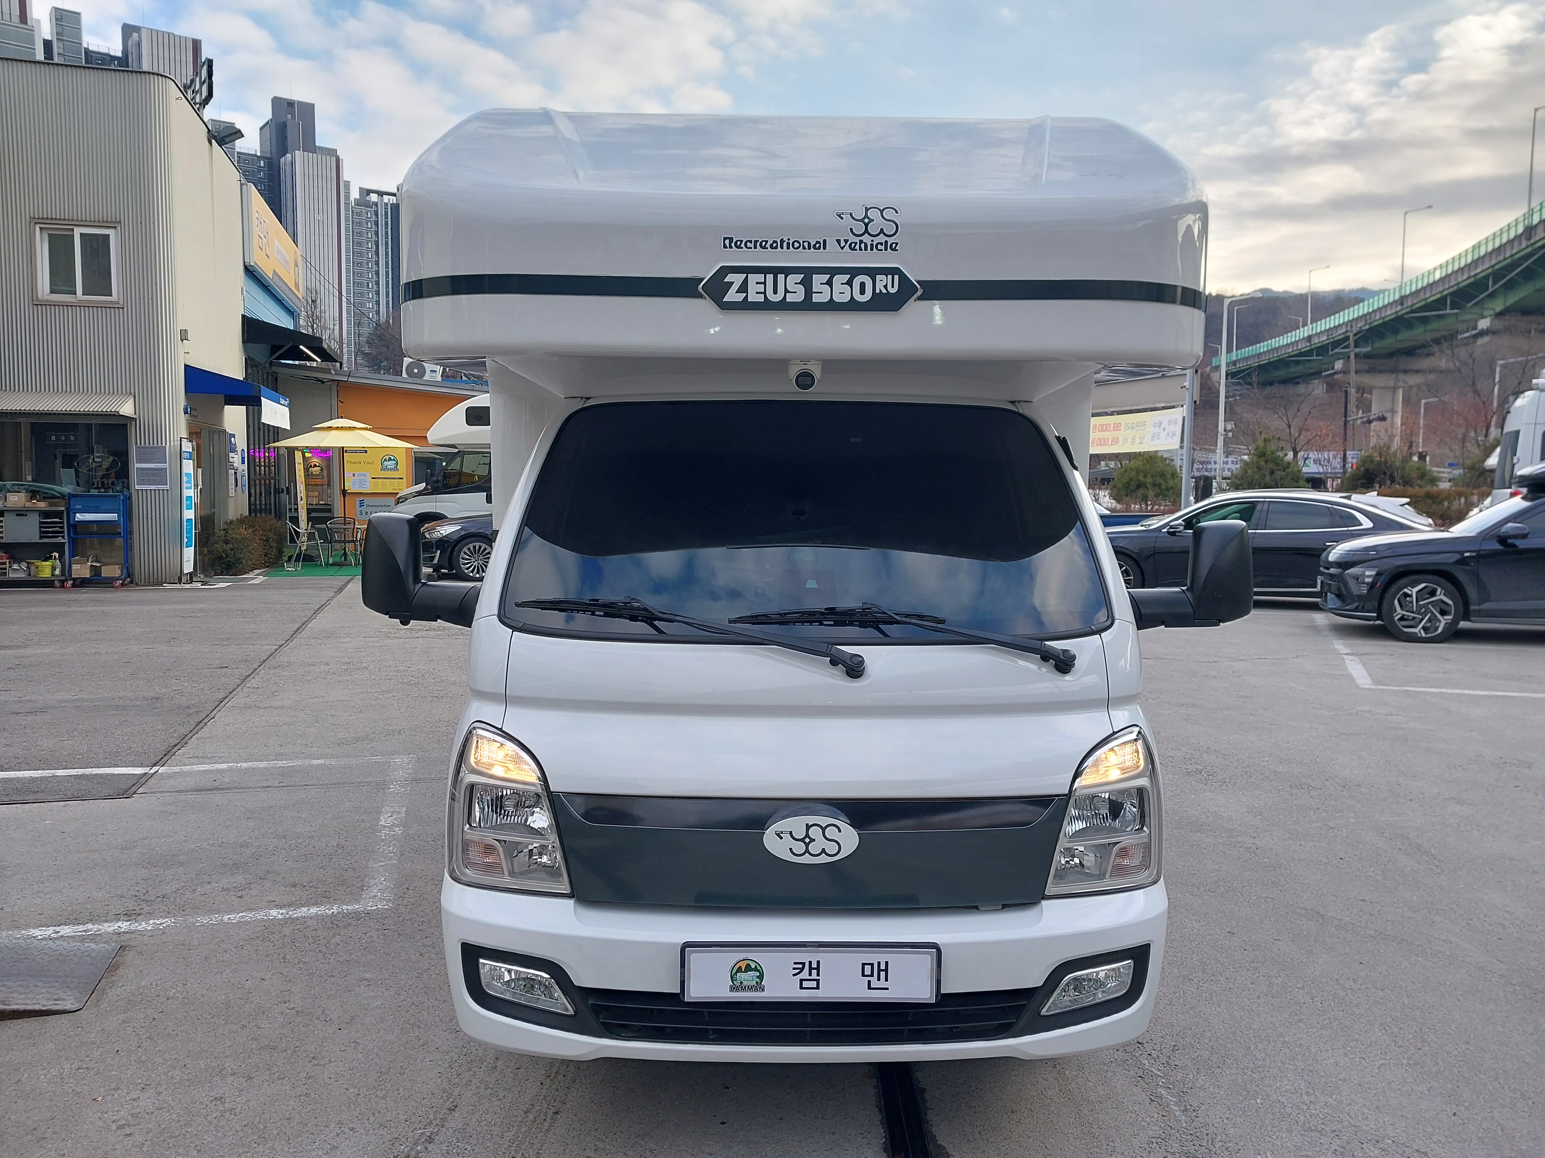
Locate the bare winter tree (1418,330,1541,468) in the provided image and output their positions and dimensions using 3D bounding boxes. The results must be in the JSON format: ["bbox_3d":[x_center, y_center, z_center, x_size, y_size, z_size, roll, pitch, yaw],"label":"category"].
[{"bbox_3d":[23.575,-5.059,44.730,4.200,6.540,4.200,0,5,0],"label":"bare winter tree"}]

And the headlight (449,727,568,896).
[{"bbox_3d":[-0.602,0.508,3.029,0.334,0.336,0.290,0,5,0],"label":"headlight"}]

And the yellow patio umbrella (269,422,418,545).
[{"bbox_3d":[-7.205,-1.472,22.557,2.600,2.510,2.600,0,5,0],"label":"yellow patio umbrella"}]

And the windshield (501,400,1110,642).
[{"bbox_3d":[0.082,-0.171,3.417,1.500,0.790,0.210,1,-35,0],"label":"windshield"}]

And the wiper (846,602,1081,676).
[{"bbox_3d":[0.310,0.143,3.123,0.844,0.090,0.070,8,-31,-5],"label":"wiper"}]

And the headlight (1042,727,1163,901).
[{"bbox_3d":[0.756,0.514,3.029,0.336,0.333,0.290,0,5,0],"label":"headlight"}]

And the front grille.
[{"bbox_3d":[0.079,0.928,2.872,0.976,0.125,0.100,0,5,0],"label":"front grille"}]

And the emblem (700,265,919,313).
[{"bbox_3d":[0.090,-0.694,3.205,0.526,0.120,0.030,0,5,0],"label":"emblem"}]

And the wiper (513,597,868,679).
[{"bbox_3d":[-0.216,0.125,3.163,0.900,0.090,0.070,10,-30,16],"label":"wiper"}]

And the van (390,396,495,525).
[{"bbox_3d":[-4.088,-1.965,25.616,6.600,3.050,2.250,-1,5,-18],"label":"van"}]

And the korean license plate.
[{"bbox_3d":[0.080,0.822,2.795,0.530,0.120,0.025,0,-4,0],"label":"korean license plate"}]

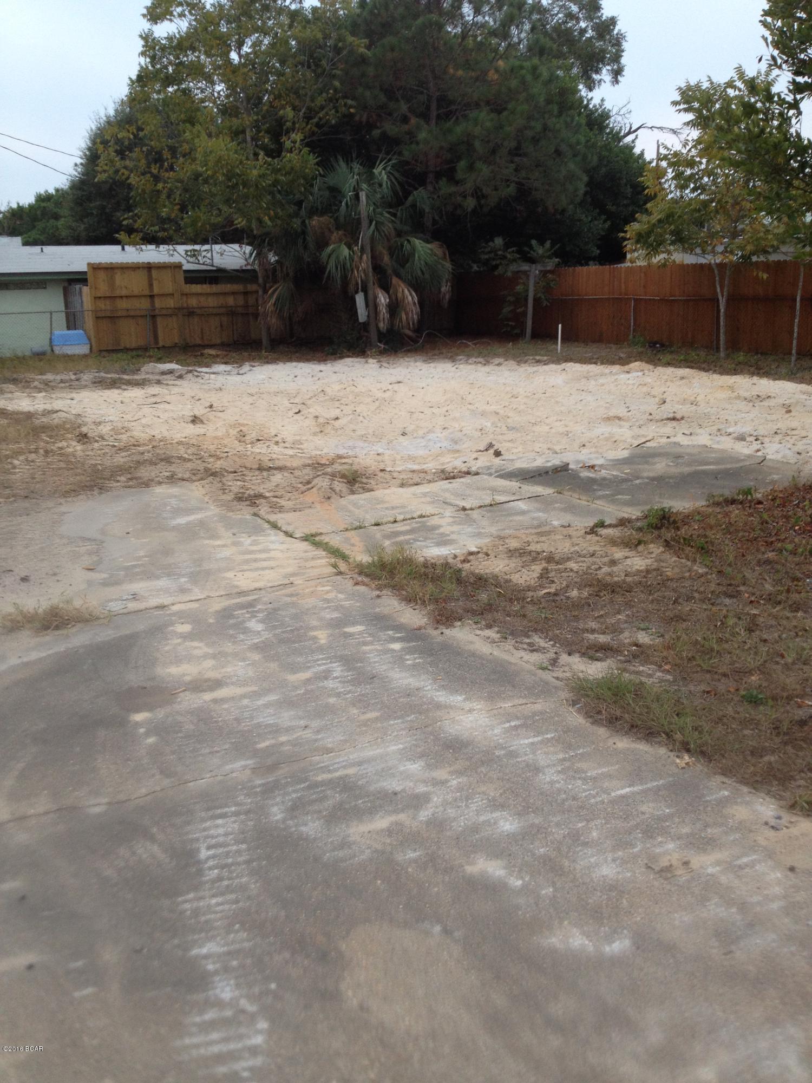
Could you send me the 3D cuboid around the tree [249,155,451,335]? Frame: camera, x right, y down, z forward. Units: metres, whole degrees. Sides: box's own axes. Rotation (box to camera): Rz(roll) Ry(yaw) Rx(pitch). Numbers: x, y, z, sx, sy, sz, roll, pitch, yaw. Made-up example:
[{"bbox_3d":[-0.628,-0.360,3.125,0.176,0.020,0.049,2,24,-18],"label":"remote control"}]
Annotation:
[{"bbox_3d":[-1.303,-7.116,26.978,4.774,4.435,4.300,-2,14,0],"label":"tree"}]

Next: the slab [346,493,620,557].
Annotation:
[{"bbox_3d":[0.470,-0.053,7.218,2.100,0.120,0.960,-9,16,-30],"label":"slab"}]

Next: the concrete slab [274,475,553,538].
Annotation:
[{"bbox_3d":[-0.024,-0.232,8.016,2.150,0.120,0.970,-9,16,-30],"label":"concrete slab"}]

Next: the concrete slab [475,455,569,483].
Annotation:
[{"bbox_3d":[1.032,-0.535,8.919,0.930,0.110,0.750,-9,16,-30],"label":"concrete slab"}]

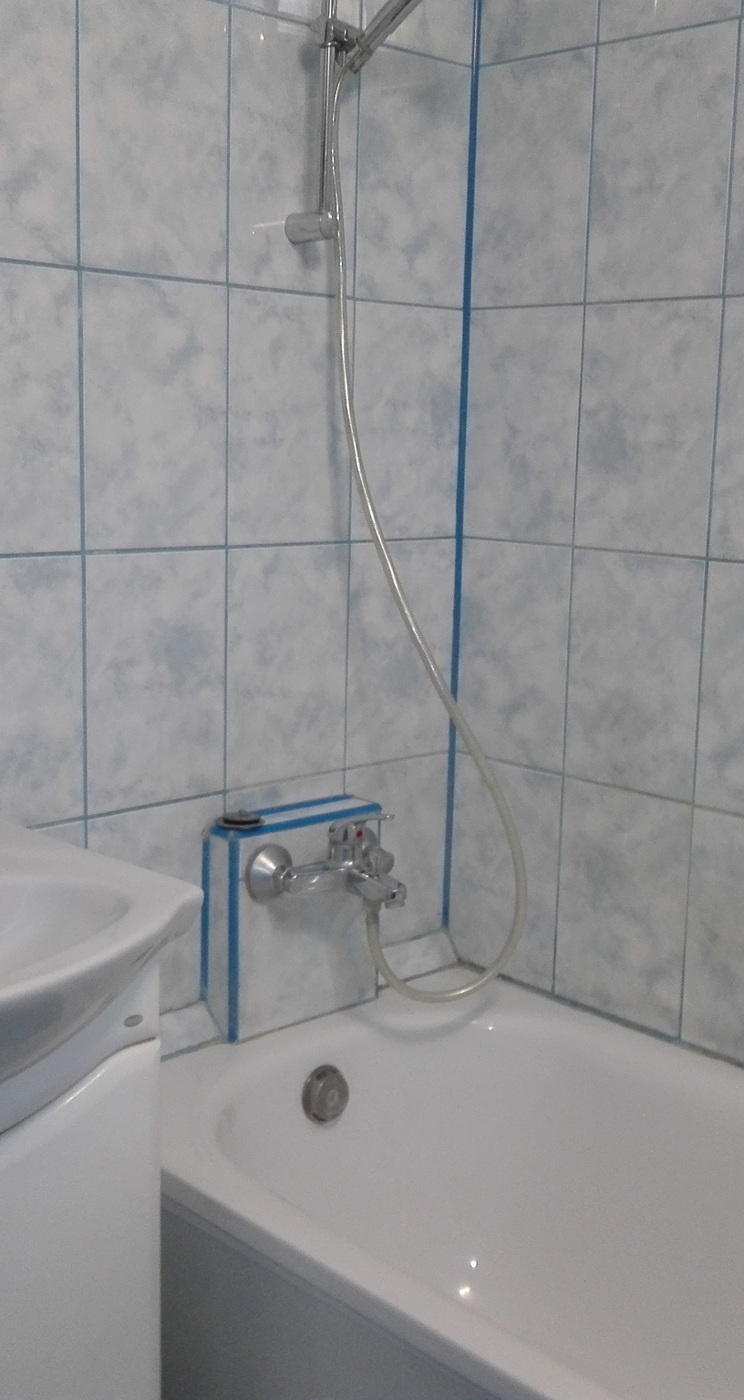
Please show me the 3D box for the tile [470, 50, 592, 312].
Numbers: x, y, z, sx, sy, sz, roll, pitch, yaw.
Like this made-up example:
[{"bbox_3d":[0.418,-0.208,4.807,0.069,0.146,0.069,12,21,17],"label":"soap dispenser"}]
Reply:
[{"bbox_3d":[0.205,-0.658,1.868,0.010,0.300,0.200,-8,14,-43],"label":"tile"}]

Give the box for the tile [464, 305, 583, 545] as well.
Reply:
[{"bbox_3d":[0.198,-0.362,1.928,0.009,0.300,0.200,-9,14,-43],"label":"tile"}]

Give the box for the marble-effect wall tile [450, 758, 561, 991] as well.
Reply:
[{"bbox_3d":[0.186,0.236,2.049,0.010,0.300,0.200,-8,14,-43],"label":"marble-effect wall tile"}]

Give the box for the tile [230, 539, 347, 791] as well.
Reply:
[{"bbox_3d":[-0.108,-0.046,1.853,0.200,0.300,0.010,-8,14,-43],"label":"tile"}]

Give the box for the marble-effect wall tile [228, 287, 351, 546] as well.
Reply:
[{"bbox_3d":[-0.100,-0.342,1.781,0.200,0.300,0.010,-8,14,-43],"label":"marble-effect wall tile"}]

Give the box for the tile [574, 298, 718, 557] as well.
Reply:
[{"bbox_3d":[0.337,-0.332,1.780,0.010,0.300,0.200,-8,14,-43],"label":"tile"}]

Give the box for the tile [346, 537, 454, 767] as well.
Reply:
[{"bbox_3d":[0.040,-0.067,1.975,0.200,0.300,0.010,-8,14,-43],"label":"tile"}]

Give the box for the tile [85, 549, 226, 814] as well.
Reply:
[{"bbox_3d":[-0.252,-0.025,1.700,0.200,0.300,0.009,-9,14,-43],"label":"tile"}]

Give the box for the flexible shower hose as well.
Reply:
[{"bbox_3d":[0.081,-0.173,1.794,0.285,1.120,0.140,-9,14,-43],"label":"flexible shower hose"}]

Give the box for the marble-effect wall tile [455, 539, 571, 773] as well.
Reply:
[{"bbox_3d":[0.192,-0.062,1.984,0.009,0.300,0.200,-9,14,-43],"label":"marble-effect wall tile"}]

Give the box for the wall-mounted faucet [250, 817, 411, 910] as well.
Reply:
[{"bbox_3d":[-0.014,0.188,1.772,0.220,0.125,0.165,-8,14,-43],"label":"wall-mounted faucet"}]

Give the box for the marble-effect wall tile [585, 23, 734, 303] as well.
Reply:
[{"bbox_3d":[0.345,-0.629,1.727,0.010,0.300,0.200,-8,14,-43],"label":"marble-effect wall tile"}]

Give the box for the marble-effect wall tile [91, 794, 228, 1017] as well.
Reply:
[{"bbox_3d":[-0.259,0.255,1.751,0.200,0.268,0.009,-9,14,-43],"label":"marble-effect wall tile"}]

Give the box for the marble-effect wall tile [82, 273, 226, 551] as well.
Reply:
[{"bbox_3d":[-0.245,-0.321,1.646,0.200,0.300,0.009,-9,14,-43],"label":"marble-effect wall tile"}]

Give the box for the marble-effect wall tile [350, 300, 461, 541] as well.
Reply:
[{"bbox_3d":[0.048,-0.368,1.940,0.200,0.300,0.010,-8,14,-43],"label":"marble-effect wall tile"}]

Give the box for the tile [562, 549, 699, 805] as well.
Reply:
[{"bbox_3d":[0.330,-0.035,1.834,0.010,0.300,0.200,-8,14,-43],"label":"tile"}]

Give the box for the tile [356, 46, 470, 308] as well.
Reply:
[{"bbox_3d":[0.054,-0.666,1.871,0.200,0.300,0.009,-9,14,-43],"label":"tile"}]

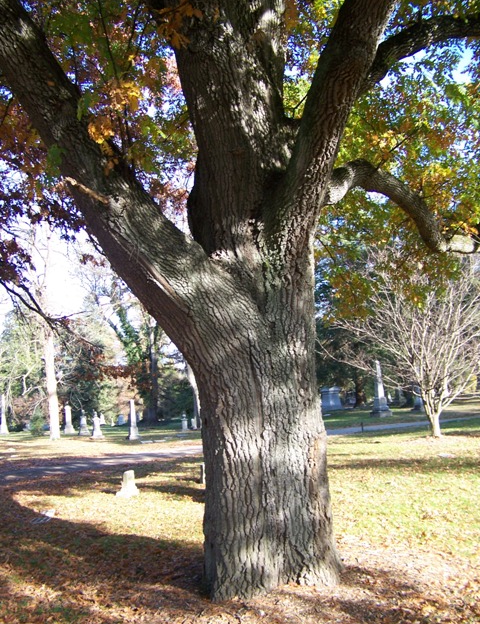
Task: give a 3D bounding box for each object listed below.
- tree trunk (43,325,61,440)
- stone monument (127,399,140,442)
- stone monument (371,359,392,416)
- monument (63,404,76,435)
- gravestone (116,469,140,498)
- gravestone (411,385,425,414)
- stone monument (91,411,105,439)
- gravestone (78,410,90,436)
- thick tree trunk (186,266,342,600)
[{"bbox_3d":[-10.115,3.818,34.811,0.570,6.000,0.570,-4,-8,0],"label":"tree trunk"},{"bbox_3d":[-4.795,4.911,29.328,0.450,1.750,0.450,0,-8,-27],"label":"stone monument"},{"bbox_3d":[8.060,4.395,36.888,0.720,3.130,0.720,0,-8,-27],"label":"stone monument"},{"bbox_3d":[-10.532,6.636,40.079,0.580,1.850,0.580,0,-8,-27],"label":"monument"},{"bbox_3d":[-1.982,3.033,11.466,0.330,0.470,0.280,2,-9,-35],"label":"gravestone"},{"bbox_3d":[11.051,5.402,40.184,0.550,1.700,0.550,0,-8,-27],"label":"gravestone"},{"bbox_3d":[-7.199,5.731,32.855,0.530,1.380,0.530,0,-8,-27],"label":"stone monument"},{"bbox_3d":[-8.754,6.286,36.598,0.530,1.430,0.530,0,-8,-27],"label":"gravestone"},{"bbox_3d":[0.189,0.993,6.101,1.230,2.900,1.180,-4,-8,1],"label":"thick tree trunk"}]

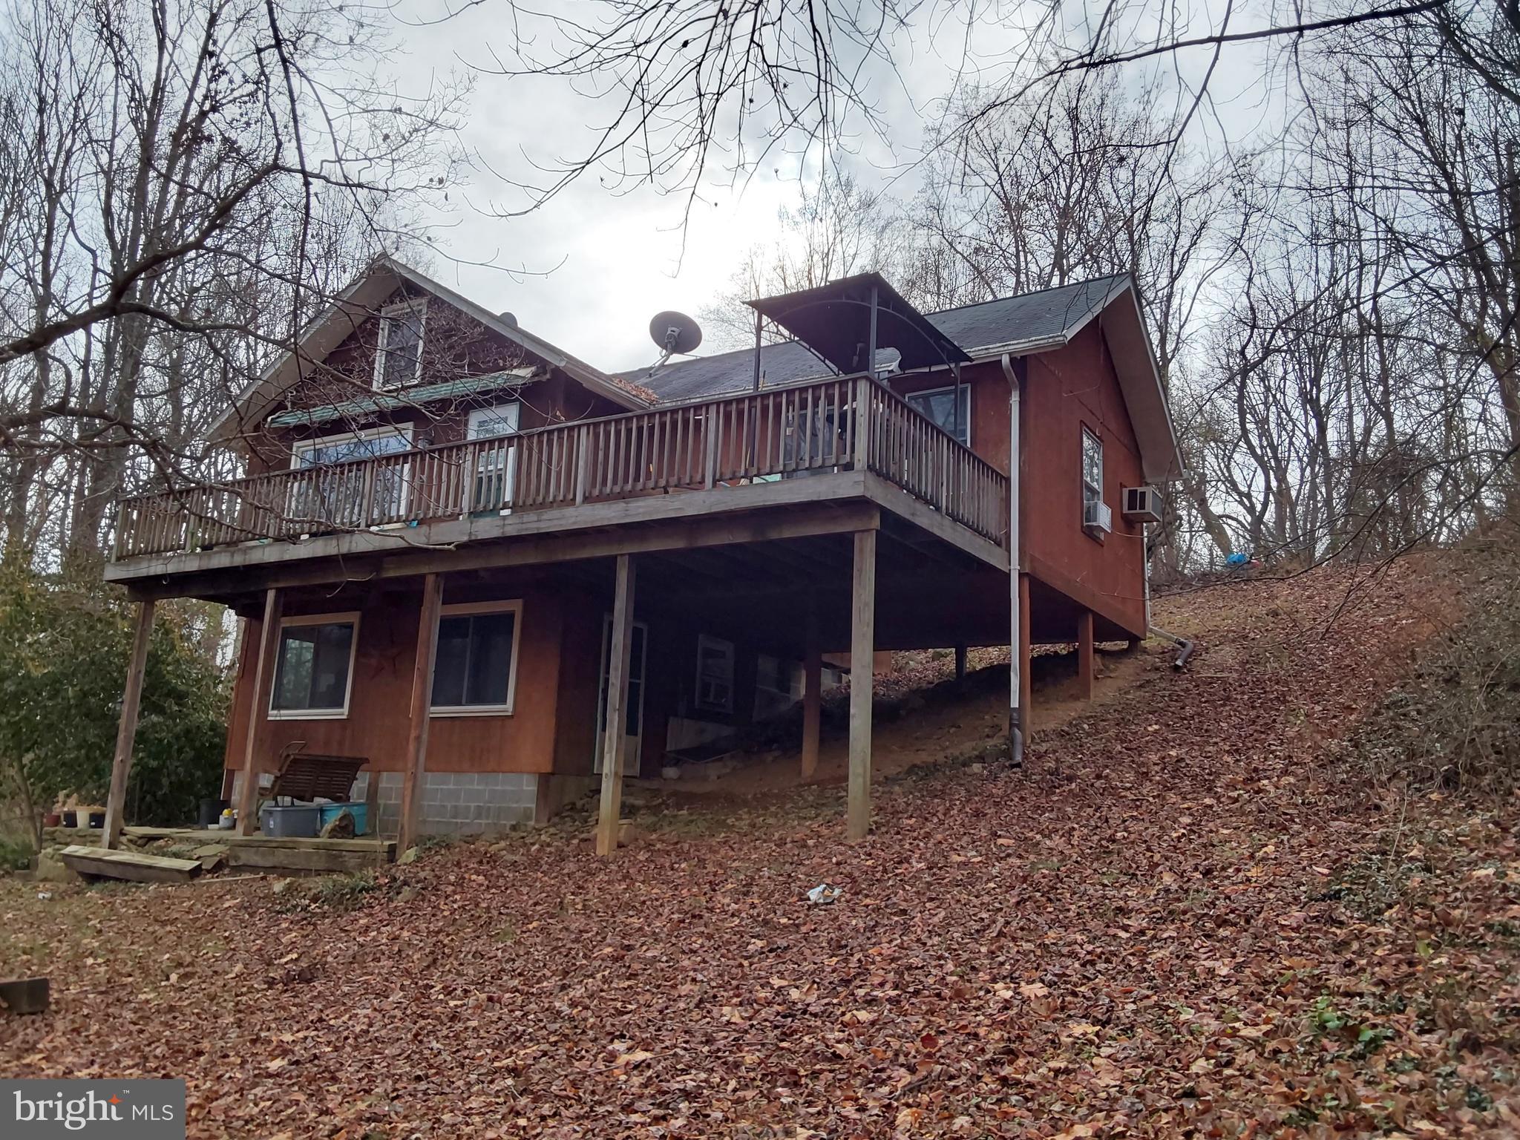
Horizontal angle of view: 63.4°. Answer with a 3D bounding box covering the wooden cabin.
[{"bbox_3d":[-0.812,0.205,18.734,12.460,8.400,11.380,-5,-14,31],"label":"wooden cabin"}]

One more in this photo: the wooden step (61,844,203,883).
[{"bbox_3d":[-7.432,3.490,14.542,1.620,0.200,0.250,6,5,5],"label":"wooden step"}]

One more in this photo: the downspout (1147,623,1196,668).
[{"bbox_3d":[6.110,1.129,18.460,0.730,0.680,0.700,-5,-14,31],"label":"downspout"}]

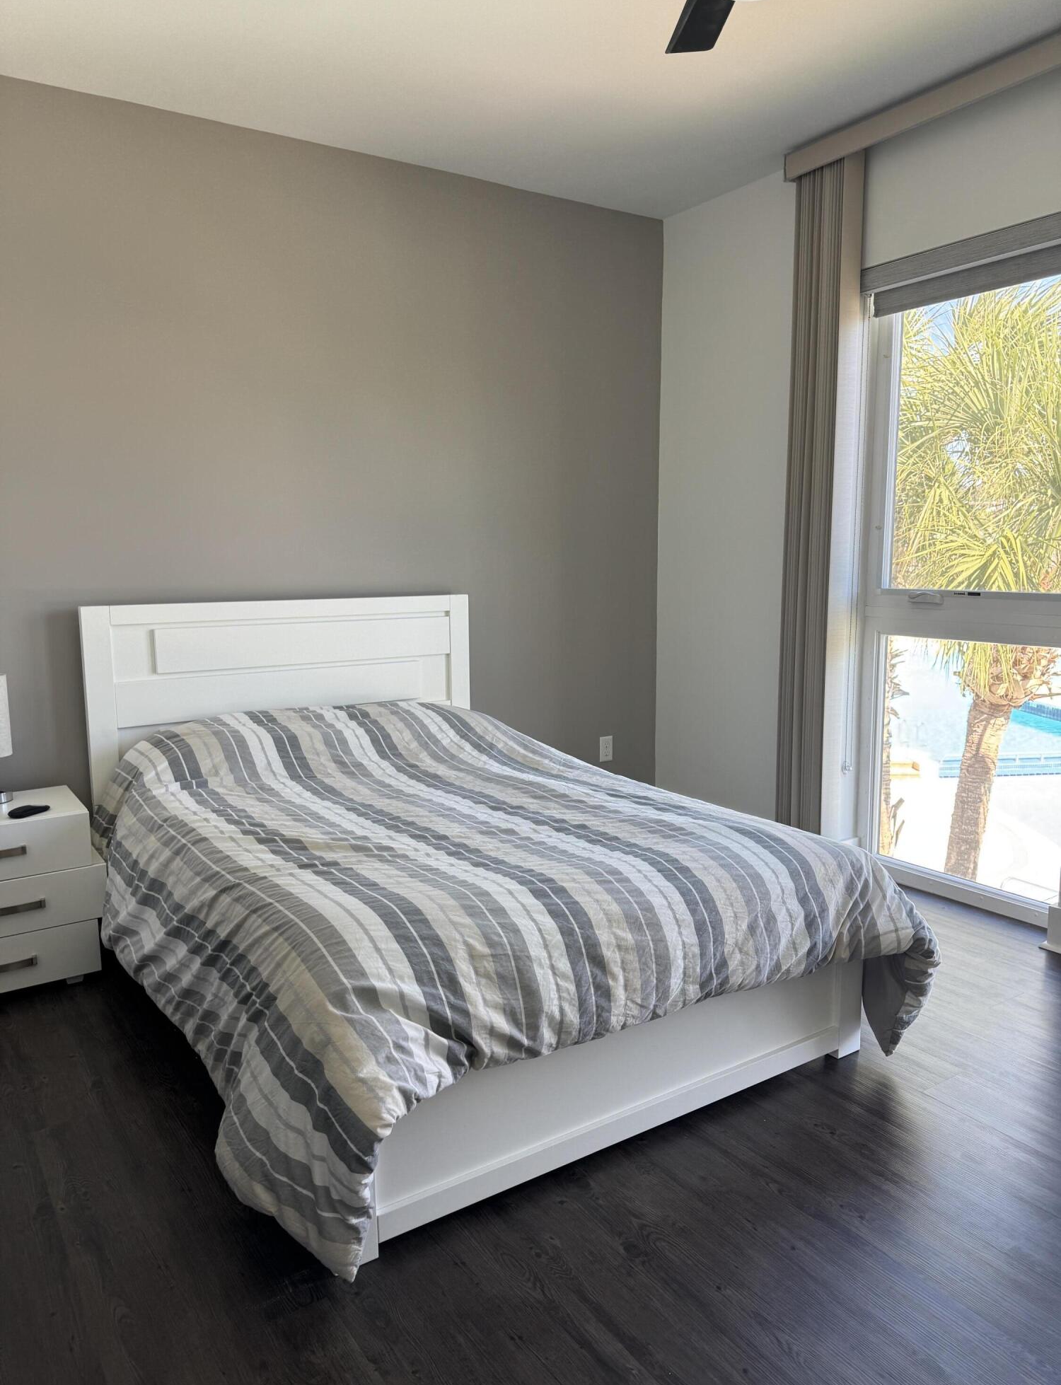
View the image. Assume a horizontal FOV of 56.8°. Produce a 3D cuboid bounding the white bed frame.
[{"bbox_3d":[-0.322,0.307,2.858,1.454,1.079,2.047,-5,10,-33],"label":"white bed frame"}]

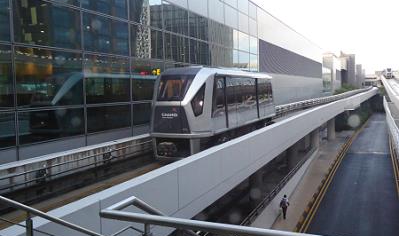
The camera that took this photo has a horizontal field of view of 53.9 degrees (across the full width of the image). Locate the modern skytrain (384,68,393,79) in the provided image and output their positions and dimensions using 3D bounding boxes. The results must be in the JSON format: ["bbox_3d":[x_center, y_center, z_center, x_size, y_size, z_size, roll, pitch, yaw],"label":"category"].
[{"bbox_3d":[70.746,-16.675,147.000,2.690,3.750,11.800,1,6,25],"label":"modern skytrain"}]

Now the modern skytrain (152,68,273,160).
[{"bbox_3d":[1.390,-0.680,20.800,2.690,3.780,11.800,0,5,23],"label":"modern skytrain"}]

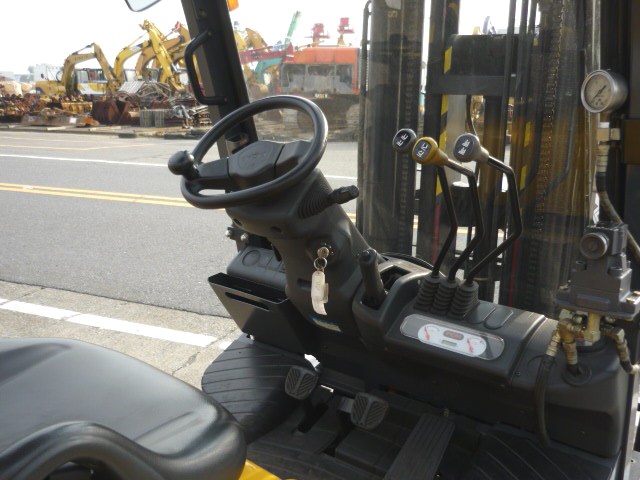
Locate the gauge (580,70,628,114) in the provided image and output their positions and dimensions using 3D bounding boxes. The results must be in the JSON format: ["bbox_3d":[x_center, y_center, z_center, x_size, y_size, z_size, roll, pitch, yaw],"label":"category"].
[{"bbox_3d":[0.470,-0.244,1.003,0.038,0.069,0.069,-8,16,-21],"label":"gauge"}]

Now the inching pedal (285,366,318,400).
[{"bbox_3d":[-0.040,0.344,1.457,0.078,0.070,0.025,9,-16,31],"label":"inching pedal"}]

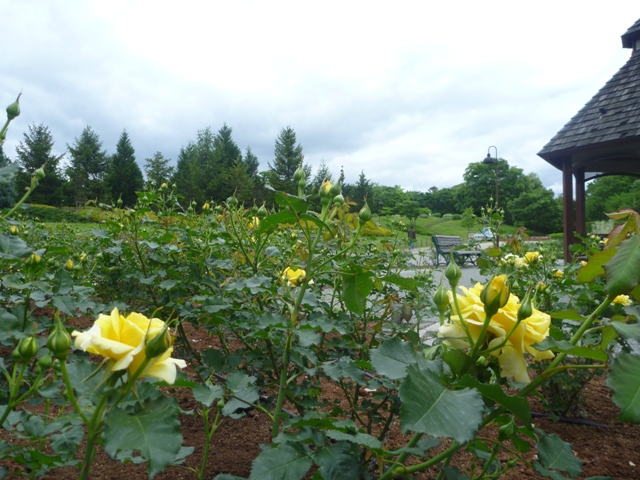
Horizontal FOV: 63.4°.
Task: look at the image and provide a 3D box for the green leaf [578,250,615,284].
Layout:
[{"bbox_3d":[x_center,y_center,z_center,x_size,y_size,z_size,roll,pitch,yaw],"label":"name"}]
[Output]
[{"bbox_3d":[0.214,0.019,0.400,0.031,0.028,0.030,-1,0,0],"label":"green leaf"}]

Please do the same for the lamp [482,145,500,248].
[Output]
[{"bbox_3d":[5.946,-1.391,18.000,0.600,3.790,0.430,-1,0,0],"label":"lamp"}]

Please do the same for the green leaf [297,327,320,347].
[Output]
[{"bbox_3d":[-0.020,0.168,0.900,0.042,0.035,0.035,-1,0,0],"label":"green leaf"}]

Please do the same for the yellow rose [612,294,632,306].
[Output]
[{"bbox_3d":[1.167,0.236,2.000,0.080,0.050,0.080,0,-1,0],"label":"yellow rose"}]

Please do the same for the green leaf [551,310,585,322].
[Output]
[{"bbox_3d":[0.301,0.092,0.620,0.052,0.016,0.033,0,-1,0],"label":"green leaf"}]

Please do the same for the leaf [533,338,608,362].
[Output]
[{"bbox_3d":[0.194,0.085,0.400,0.059,0.018,0.040,-1,0,0],"label":"leaf"}]

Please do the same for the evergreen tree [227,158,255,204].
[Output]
[{"bbox_3d":[-7.726,-5.553,50.000,2.994,4.829,3.000,-1,0,0],"label":"evergreen tree"}]

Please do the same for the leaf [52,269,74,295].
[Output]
[{"bbox_3d":[-0.555,0.090,1.120,0.046,0.055,0.025,0,-1,0],"label":"leaf"}]

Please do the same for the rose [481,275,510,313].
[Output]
[{"bbox_3d":[0.163,0.050,0.480,0.028,0.040,0.028,0,-1,0],"label":"rose"}]

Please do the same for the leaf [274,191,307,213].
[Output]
[{"bbox_3d":[-0.036,-0.046,0.630,0.039,0.028,0.035,-1,0,0],"label":"leaf"}]

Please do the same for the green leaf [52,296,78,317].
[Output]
[{"bbox_3d":[-0.542,0.141,1.100,0.050,0.042,0.030,0,-1,0],"label":"green leaf"}]

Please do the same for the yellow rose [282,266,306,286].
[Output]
[{"bbox_3d":[-0.058,0.089,1.250,0.065,0.051,0.060,-1,0,0],"label":"yellow rose"}]

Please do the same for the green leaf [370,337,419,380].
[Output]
[{"bbox_3d":[0.075,0.119,0.520,0.051,0.044,0.040,-1,0,0],"label":"green leaf"}]

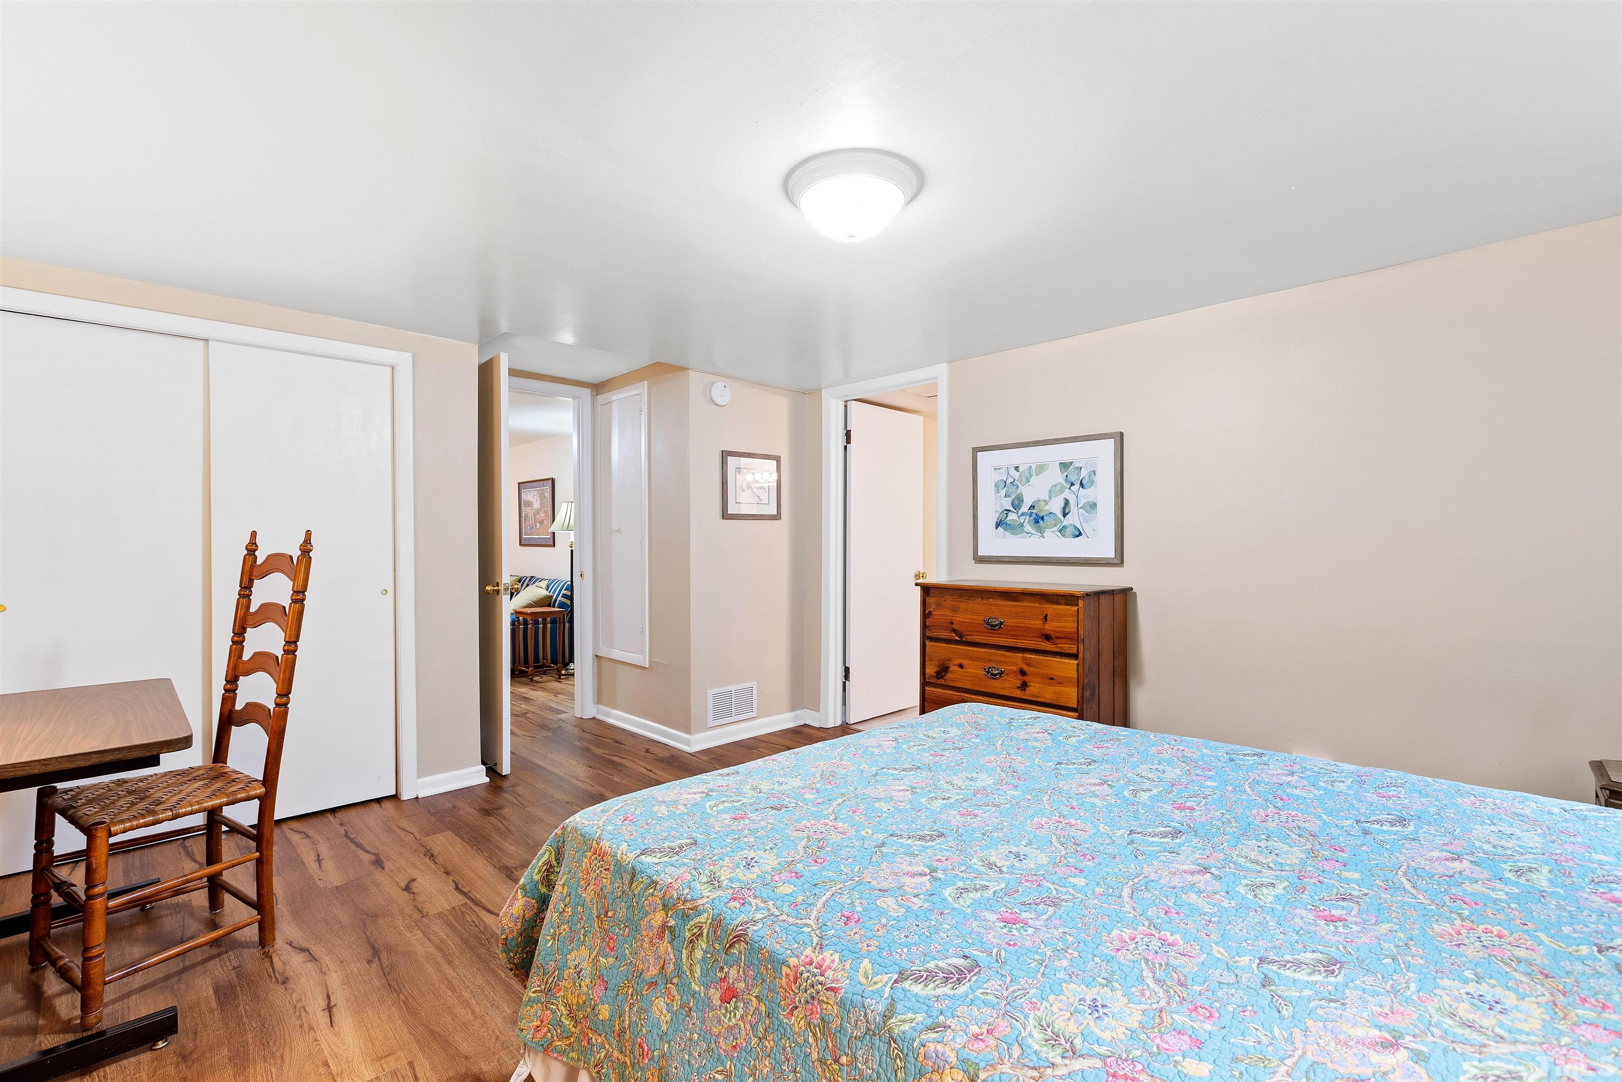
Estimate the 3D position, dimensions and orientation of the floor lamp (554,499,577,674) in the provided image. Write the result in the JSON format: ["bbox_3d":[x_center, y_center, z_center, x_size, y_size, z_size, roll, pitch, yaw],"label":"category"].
[{"bbox_3d":[-2.155,0.390,5.959,0.430,1.520,0.430,-1,1,-44],"label":"floor lamp"}]

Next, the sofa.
[{"bbox_3d":[-3.189,0.743,6.911,0.900,0.800,1.950,-1,1,-44],"label":"sofa"}]

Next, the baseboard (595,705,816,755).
[{"bbox_3d":[-0.679,1.117,4.416,0.910,0.090,1.120,-1,1,-44],"label":"baseboard"}]

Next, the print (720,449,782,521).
[{"bbox_3d":[-0.348,-0.323,4.041,0.452,0.402,0.022,-1,1,-44],"label":"print"}]

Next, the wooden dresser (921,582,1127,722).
[{"bbox_3d":[0.938,0.689,3.032,0.430,0.965,0.800,-1,1,-44],"label":"wooden dresser"}]

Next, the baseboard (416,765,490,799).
[{"bbox_3d":[-1.673,1.129,3.179,0.300,0.090,0.022,-1,1,-44],"label":"baseboard"}]

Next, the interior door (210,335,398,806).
[{"bbox_3d":[-2.112,0.192,2.858,0.630,1.960,0.035,-1,1,-44],"label":"interior door"}]

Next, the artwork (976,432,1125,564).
[{"bbox_3d":[1.088,-0.185,3.202,0.025,0.580,0.750,-1,1,-44],"label":"artwork"}]

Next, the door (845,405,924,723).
[{"bbox_3d":[0.506,0.130,4.452,0.710,2.030,0.035,-1,1,-44],"label":"door"}]

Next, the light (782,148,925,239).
[{"bbox_3d":[0.109,-0.851,1.740,0.360,0.150,0.360,0,1,0],"label":"light"}]

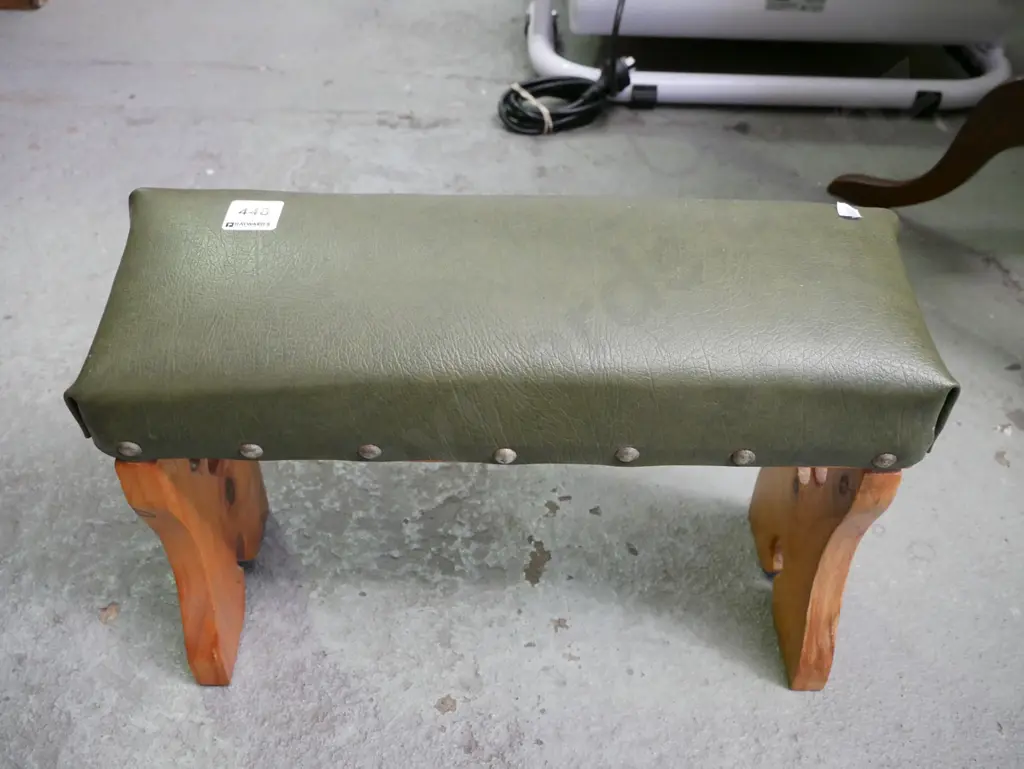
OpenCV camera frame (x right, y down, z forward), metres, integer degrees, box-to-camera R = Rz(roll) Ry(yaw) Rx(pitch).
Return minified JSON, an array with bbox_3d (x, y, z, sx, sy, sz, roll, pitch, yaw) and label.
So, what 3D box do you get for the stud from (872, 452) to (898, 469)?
[{"bbox_3d":[0.222,0.045,0.598,0.015,0.015,0.005,1,47,0],"label":"stud"}]

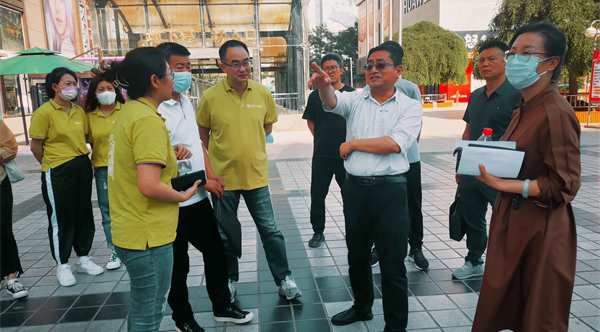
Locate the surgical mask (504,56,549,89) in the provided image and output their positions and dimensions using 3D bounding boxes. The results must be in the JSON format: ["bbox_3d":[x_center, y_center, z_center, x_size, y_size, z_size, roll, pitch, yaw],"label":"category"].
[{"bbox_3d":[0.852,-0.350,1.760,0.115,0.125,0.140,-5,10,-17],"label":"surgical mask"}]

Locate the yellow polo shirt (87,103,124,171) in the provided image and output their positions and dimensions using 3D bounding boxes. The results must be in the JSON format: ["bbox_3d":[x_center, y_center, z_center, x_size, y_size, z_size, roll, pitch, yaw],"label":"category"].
[{"bbox_3d":[-1.596,-0.264,3.920,0.430,0.590,0.240,-6,10,-25],"label":"yellow polo shirt"}]

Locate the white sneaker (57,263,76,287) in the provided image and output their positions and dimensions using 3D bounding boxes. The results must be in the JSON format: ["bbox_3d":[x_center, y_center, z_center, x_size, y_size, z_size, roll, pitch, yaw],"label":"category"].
[{"bbox_3d":[-1.825,0.849,3.652,0.100,0.115,0.265,-9,12,-39],"label":"white sneaker"}]

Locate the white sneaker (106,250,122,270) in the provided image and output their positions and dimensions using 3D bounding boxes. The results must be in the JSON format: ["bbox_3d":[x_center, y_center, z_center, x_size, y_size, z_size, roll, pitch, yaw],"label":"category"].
[{"bbox_3d":[-1.560,0.778,3.940,0.092,0.105,0.245,-4,9,-11],"label":"white sneaker"}]

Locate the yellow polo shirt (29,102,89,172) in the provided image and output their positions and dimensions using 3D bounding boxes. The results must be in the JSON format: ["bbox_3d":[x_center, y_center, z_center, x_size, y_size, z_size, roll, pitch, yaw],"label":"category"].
[{"bbox_3d":[-1.819,-0.234,3.540,0.270,0.550,0.440,4,11,34],"label":"yellow polo shirt"}]

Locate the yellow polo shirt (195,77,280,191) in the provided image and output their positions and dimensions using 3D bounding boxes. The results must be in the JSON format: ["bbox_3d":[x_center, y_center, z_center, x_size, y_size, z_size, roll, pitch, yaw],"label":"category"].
[{"bbox_3d":[-0.424,-0.223,3.200,0.550,0.740,0.310,-4,9,-15],"label":"yellow polo shirt"}]

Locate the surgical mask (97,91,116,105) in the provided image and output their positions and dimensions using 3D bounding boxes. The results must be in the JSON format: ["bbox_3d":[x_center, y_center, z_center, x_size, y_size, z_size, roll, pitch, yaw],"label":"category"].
[{"bbox_3d":[-1.526,-0.531,3.690,0.140,0.120,0.095,-9,11,-36],"label":"surgical mask"}]

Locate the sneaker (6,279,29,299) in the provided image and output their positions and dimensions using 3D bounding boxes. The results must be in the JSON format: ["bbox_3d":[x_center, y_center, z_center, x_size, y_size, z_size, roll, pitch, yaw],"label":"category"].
[{"bbox_3d":[-2.076,0.879,3.422,0.095,0.105,0.250,-9,12,-38],"label":"sneaker"}]

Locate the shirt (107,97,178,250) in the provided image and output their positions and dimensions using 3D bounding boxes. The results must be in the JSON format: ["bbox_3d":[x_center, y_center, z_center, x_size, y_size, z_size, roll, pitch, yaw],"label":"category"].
[{"bbox_3d":[-0.703,0.020,2.090,0.300,0.640,0.430,-7,10,-28],"label":"shirt"}]

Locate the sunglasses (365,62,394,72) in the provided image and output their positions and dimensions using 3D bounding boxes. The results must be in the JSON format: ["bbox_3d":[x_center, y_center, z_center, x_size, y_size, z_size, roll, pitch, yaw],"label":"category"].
[{"bbox_3d":[0.453,-0.540,2.540,0.145,0.045,0.145,0,4,43],"label":"sunglasses"}]

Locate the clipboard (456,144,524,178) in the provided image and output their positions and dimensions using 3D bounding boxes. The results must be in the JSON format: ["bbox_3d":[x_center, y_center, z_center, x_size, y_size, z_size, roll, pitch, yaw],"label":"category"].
[{"bbox_3d":[0.708,-0.017,1.740,0.250,0.020,0.175,5,47,26],"label":"clipboard"}]

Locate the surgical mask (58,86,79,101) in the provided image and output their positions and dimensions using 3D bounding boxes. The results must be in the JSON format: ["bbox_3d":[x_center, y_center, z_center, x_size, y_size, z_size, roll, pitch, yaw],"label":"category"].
[{"bbox_3d":[-1.710,-0.534,3.460,0.100,0.120,0.140,2,10,24],"label":"surgical mask"}]

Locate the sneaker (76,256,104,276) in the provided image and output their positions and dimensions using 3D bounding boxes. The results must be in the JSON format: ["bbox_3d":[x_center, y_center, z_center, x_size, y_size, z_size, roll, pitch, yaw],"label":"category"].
[{"bbox_3d":[-1.721,0.817,3.834,0.265,0.115,0.100,2,10,23],"label":"sneaker"}]

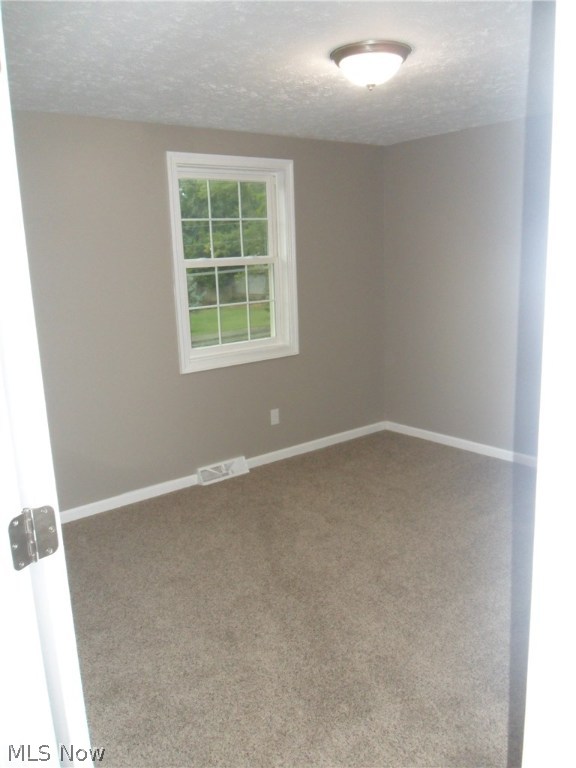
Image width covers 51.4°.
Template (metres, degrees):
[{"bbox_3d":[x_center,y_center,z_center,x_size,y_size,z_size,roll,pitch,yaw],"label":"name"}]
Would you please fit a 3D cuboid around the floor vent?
[{"bbox_3d":[-0.446,0.609,4.231,0.378,0.110,0.057,-11,15,-36],"label":"floor vent"}]

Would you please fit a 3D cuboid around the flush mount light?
[{"bbox_3d":[0.352,-1.320,2.541,0.340,0.143,0.340,-2,12,0],"label":"flush mount light"}]

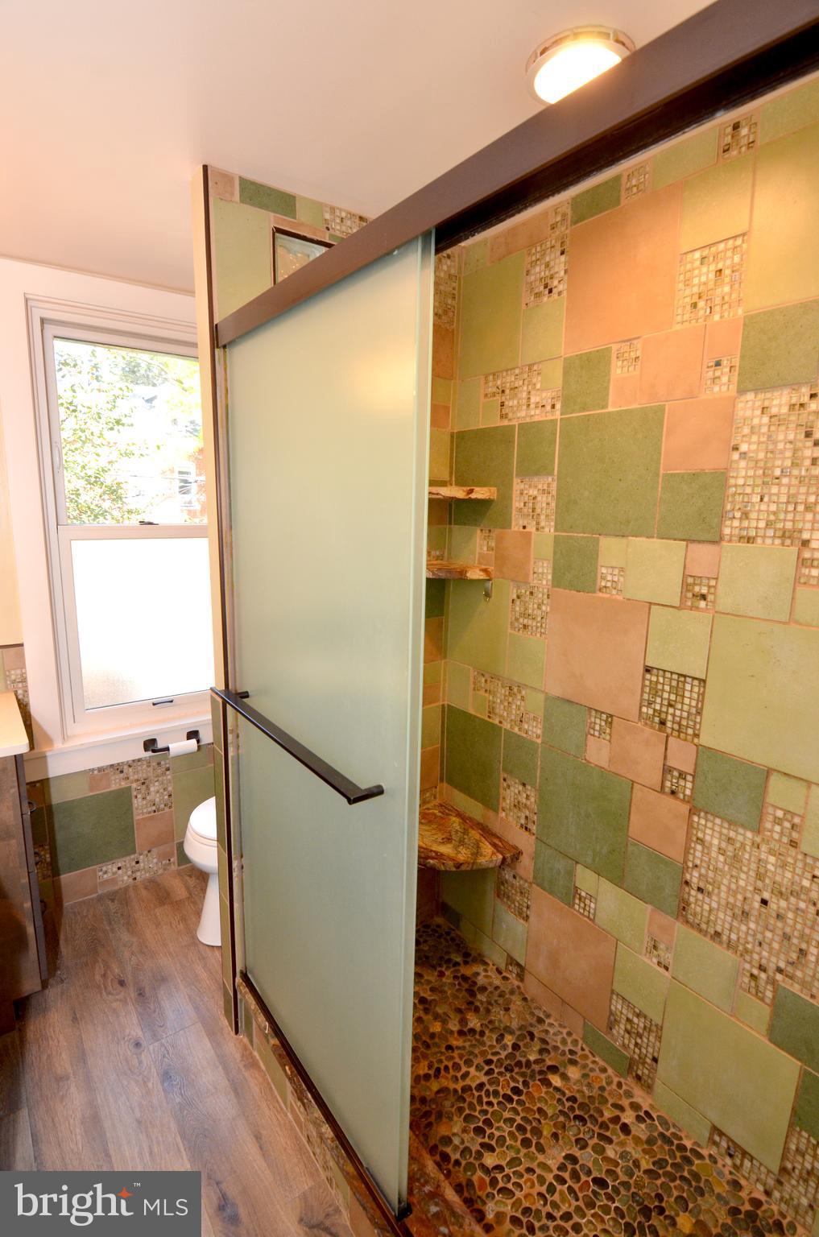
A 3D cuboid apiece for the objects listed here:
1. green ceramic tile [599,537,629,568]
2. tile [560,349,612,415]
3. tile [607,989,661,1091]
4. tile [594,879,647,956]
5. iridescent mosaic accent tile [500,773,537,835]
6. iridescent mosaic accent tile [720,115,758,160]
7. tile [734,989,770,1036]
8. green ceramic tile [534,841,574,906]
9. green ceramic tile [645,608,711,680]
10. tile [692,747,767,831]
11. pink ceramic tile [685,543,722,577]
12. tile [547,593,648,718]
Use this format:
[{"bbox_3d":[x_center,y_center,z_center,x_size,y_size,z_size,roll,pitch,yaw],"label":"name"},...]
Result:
[{"bbox_3d":[0.524,-0.171,1.405,0.010,0.074,0.075,-6,13,-35],"label":"green ceramic tile"},{"bbox_3d":[0.458,-0.607,1.413,0.010,0.146,0.146,-8,14,-38],"label":"tile"},{"bbox_3d":[0.617,1.157,1.510,0.012,0.221,0.149,-7,12,-36],"label":"tile"},{"bbox_3d":[0.579,0.805,1.496,0.011,0.149,0.149,-6,12,-35],"label":"tile"},{"bbox_3d":[0.356,0.596,1.780,0.011,0.149,0.149,-6,12,-35],"label":"iridescent mosaic accent tile"},{"bbox_3d":[0.665,-0.966,1.103,0.008,0.064,0.070,-6,12,-35],"label":"iridescent mosaic accent tile"},{"bbox_3d":[0.788,0.899,1.256,0.010,0.071,0.071,-8,14,-38],"label":"tile"},{"bbox_3d":[0.443,0.774,1.672,0.010,0.149,0.152,-6,13,-35],"label":"green ceramic tile"},{"bbox_3d":[0.638,0.053,1.299,0.010,0.146,0.146,-8,14,-38],"label":"green ceramic tile"},{"bbox_3d":[0.719,0.379,1.232,0.011,0.149,0.149,-6,12,-35],"label":"tile"},{"bbox_3d":[0.662,-0.134,1.235,0.011,0.074,0.074,-6,12,-35],"label":"pink ceramic tile"},{"bbox_3d":[0.499,0.089,1.484,0.010,0.298,0.298,-8,14,-38],"label":"tile"}]

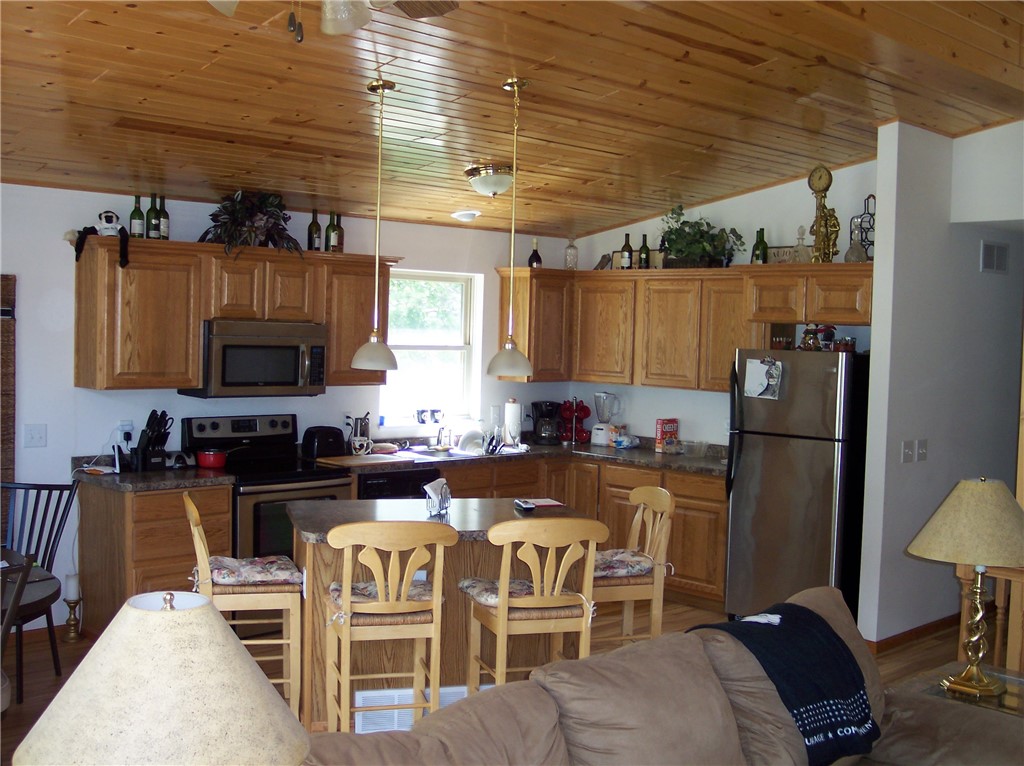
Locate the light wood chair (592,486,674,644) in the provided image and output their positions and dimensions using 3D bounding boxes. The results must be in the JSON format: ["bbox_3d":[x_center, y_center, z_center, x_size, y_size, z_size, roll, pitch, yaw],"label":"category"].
[{"bbox_3d":[0.438,0.977,5.140,0.457,1.013,0.457,0,3,-19],"label":"light wood chair"}]

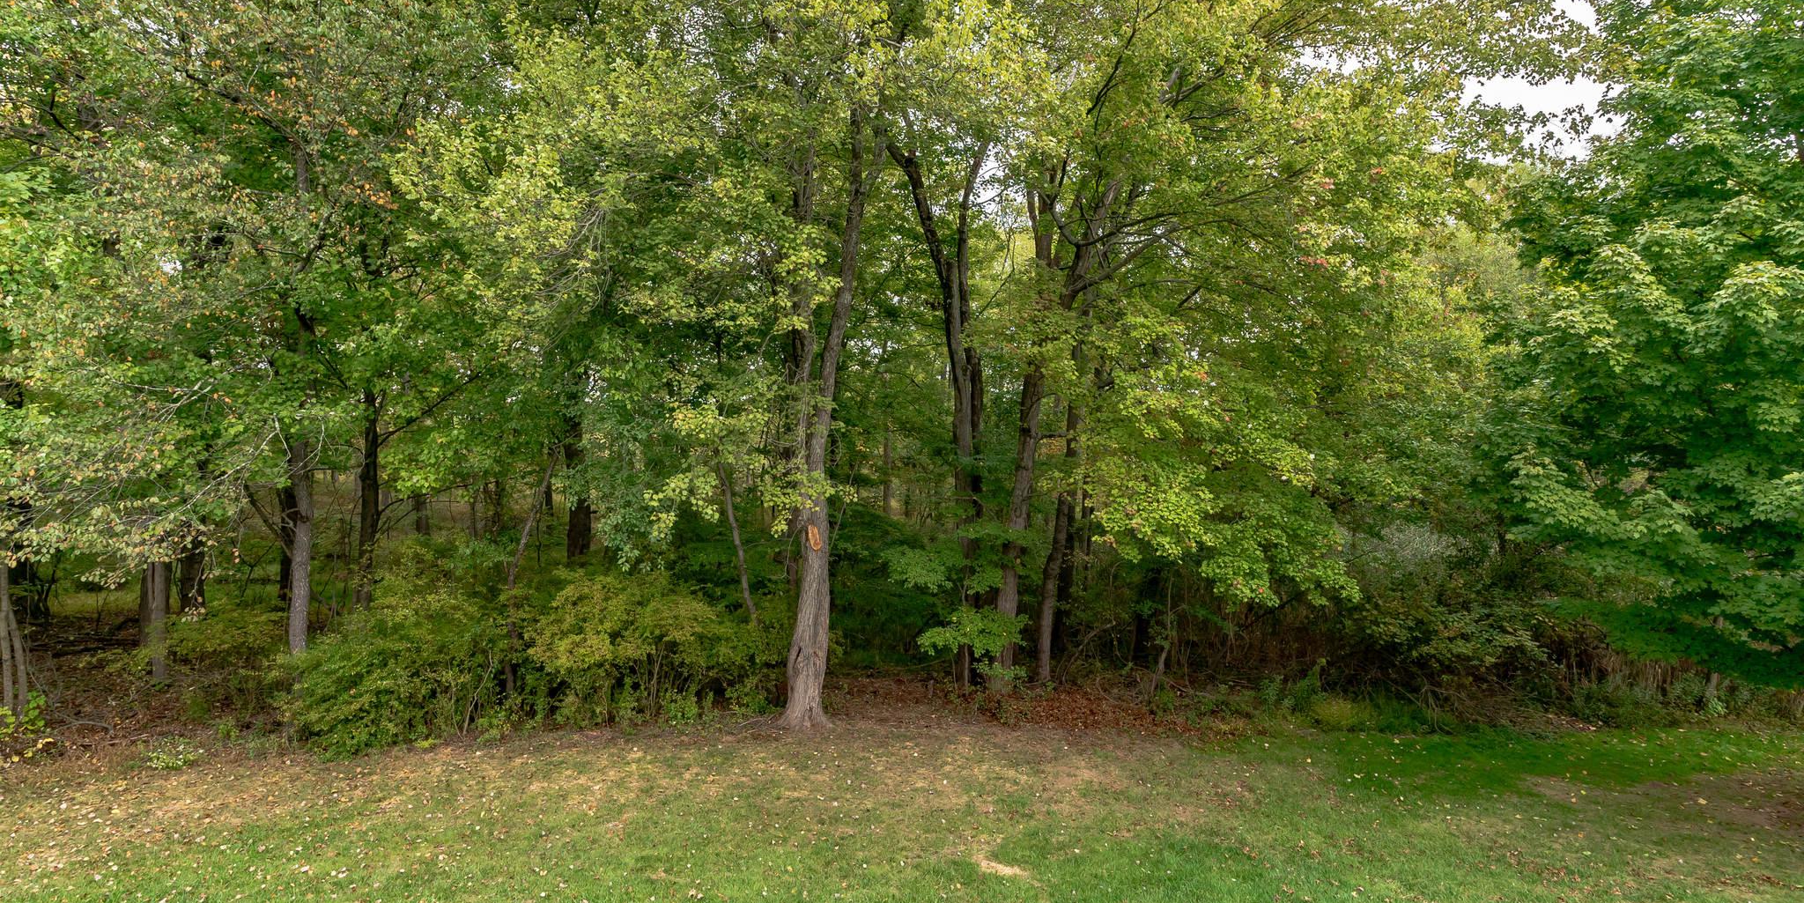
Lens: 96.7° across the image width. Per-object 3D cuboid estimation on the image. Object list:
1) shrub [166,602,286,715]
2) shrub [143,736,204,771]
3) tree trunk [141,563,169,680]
[{"bbox_3d":[-11.118,3.389,13.200,1.900,1.700,1.500,0,0,0],"label":"shrub"},{"bbox_3d":[-9.636,3.880,10.600,0.780,0.360,0.620,0,0,0],"label":"shrub"},{"bbox_3d":[-13.035,2.979,14.000,0.450,2.117,0.420,0,0,0],"label":"tree trunk"}]

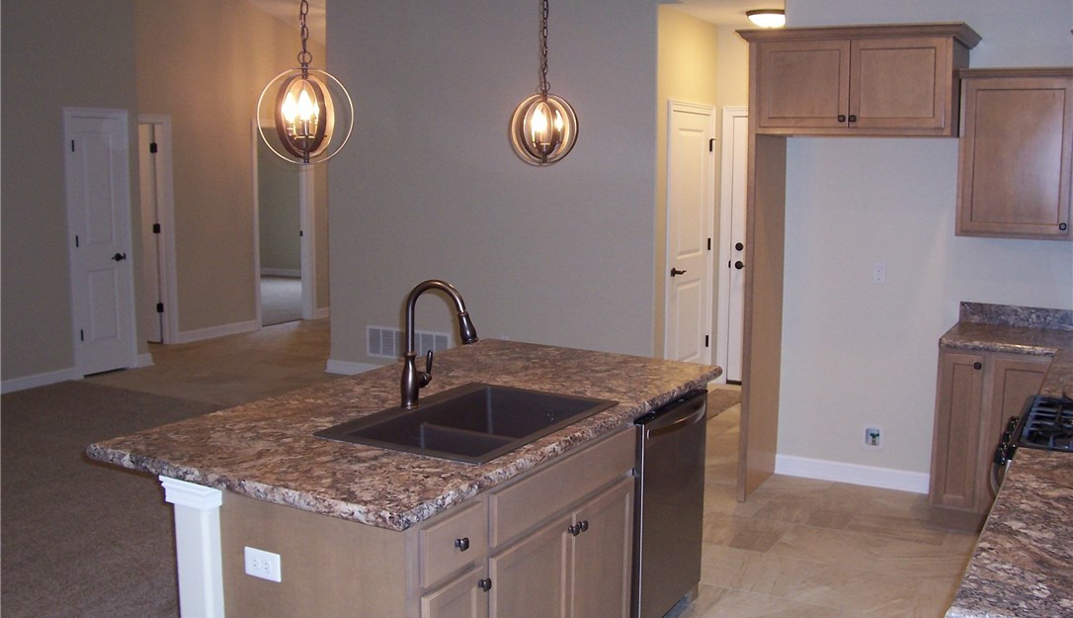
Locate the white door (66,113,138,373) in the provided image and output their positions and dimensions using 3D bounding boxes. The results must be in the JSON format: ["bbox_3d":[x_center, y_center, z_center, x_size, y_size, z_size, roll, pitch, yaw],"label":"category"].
[{"bbox_3d":[-3.430,-0.518,7.952,0.060,2.124,0.589,5,9,30],"label":"white door"}]

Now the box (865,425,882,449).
[{"bbox_3d":[1.743,0.654,5.234,0.105,0.111,0.053,5,9,30],"label":"box"}]

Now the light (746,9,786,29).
[{"bbox_3d":[1.592,-1.953,6.877,0.324,0.115,0.324,5,9,30],"label":"light"}]

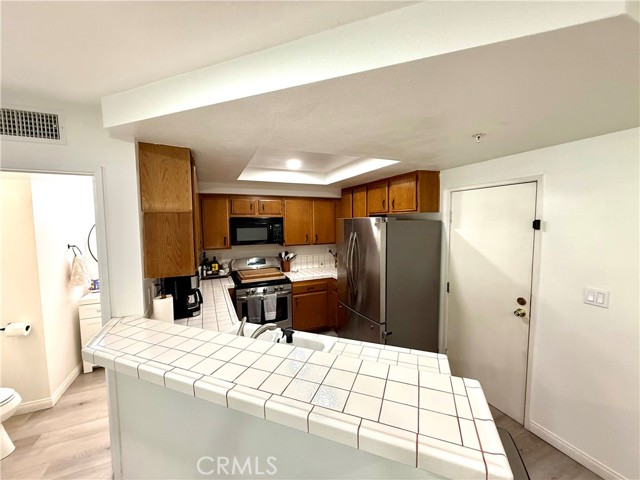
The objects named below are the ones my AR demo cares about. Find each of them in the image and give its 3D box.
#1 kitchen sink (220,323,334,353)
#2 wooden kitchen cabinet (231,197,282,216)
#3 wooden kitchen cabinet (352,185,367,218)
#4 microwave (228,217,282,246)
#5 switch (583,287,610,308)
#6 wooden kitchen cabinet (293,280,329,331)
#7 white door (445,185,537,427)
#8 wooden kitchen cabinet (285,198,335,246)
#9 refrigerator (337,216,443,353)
[{"bbox_3d":[-0.375,0.806,1.643,0.825,0.220,0.540,1,4,21],"label":"kitchen sink"},{"bbox_3d":[-0.969,-0.499,3.910,0.769,0.307,0.330,-2,5,-24],"label":"wooden kitchen cabinet"},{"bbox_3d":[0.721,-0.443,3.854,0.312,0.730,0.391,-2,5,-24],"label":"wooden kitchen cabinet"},{"bbox_3d":[-0.965,-0.130,3.905,0.754,0.398,0.389,-2,5,-24],"label":"microwave"},{"bbox_3d":[1.854,0.388,1.739,0.012,0.115,0.118,-2,5,-24],"label":"switch"},{"bbox_3d":[-0.254,0.988,4.175,0.612,0.852,0.619,-2,5,-24],"label":"wooden kitchen cabinet"},{"bbox_3d":[1.569,0.532,2.457,0.050,2.031,0.770,-2,5,-24],"label":"white door"},{"bbox_3d":[-0.204,-0.305,4.264,0.903,0.754,0.330,-2,5,-24],"label":"wooden kitchen cabinet"},{"bbox_3d":[0.740,0.628,3.085,0.857,1.758,0.910,-2,5,-24],"label":"refrigerator"}]

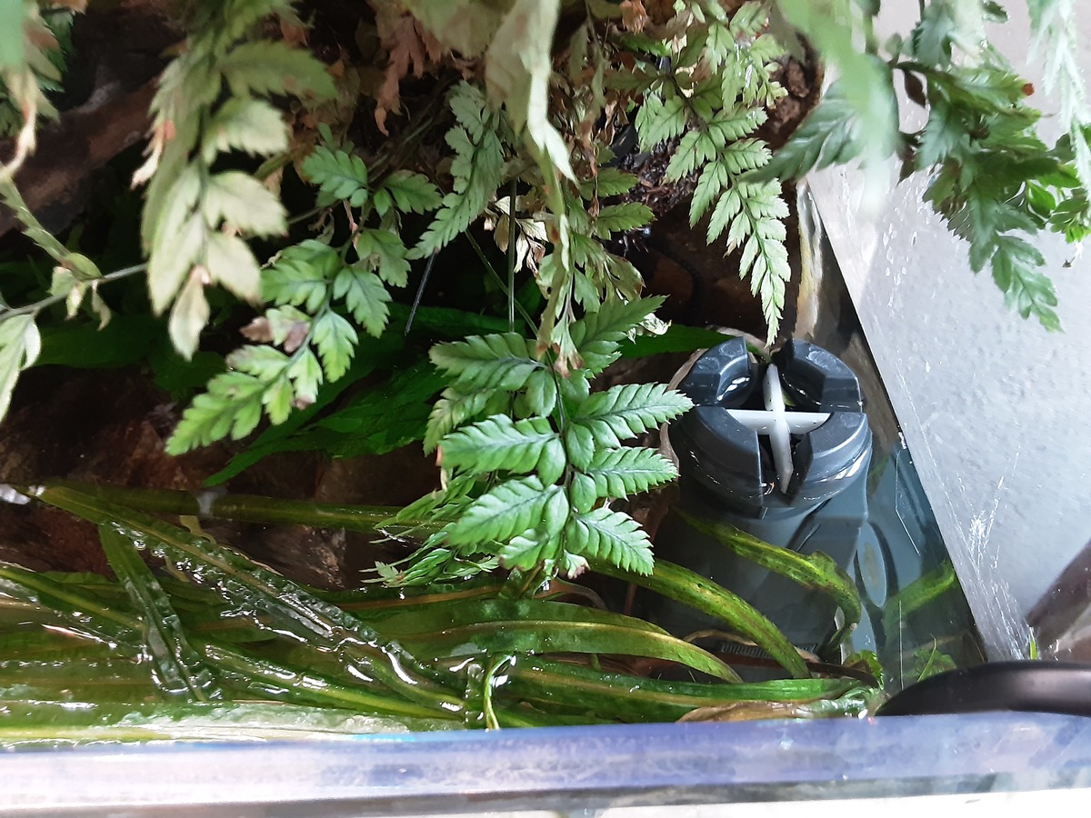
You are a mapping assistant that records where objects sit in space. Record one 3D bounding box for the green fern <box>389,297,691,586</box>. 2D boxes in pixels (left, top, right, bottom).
[{"bbox_3d":[-0.001,0.007,0.238,0.078,0.046,0.068,-1,46,1],"label":"green fern"}]

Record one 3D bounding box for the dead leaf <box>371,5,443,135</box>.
[{"bbox_3d":[-0.046,-0.111,0.290,0.022,0.040,0.020,-1,46,1],"label":"dead leaf"}]

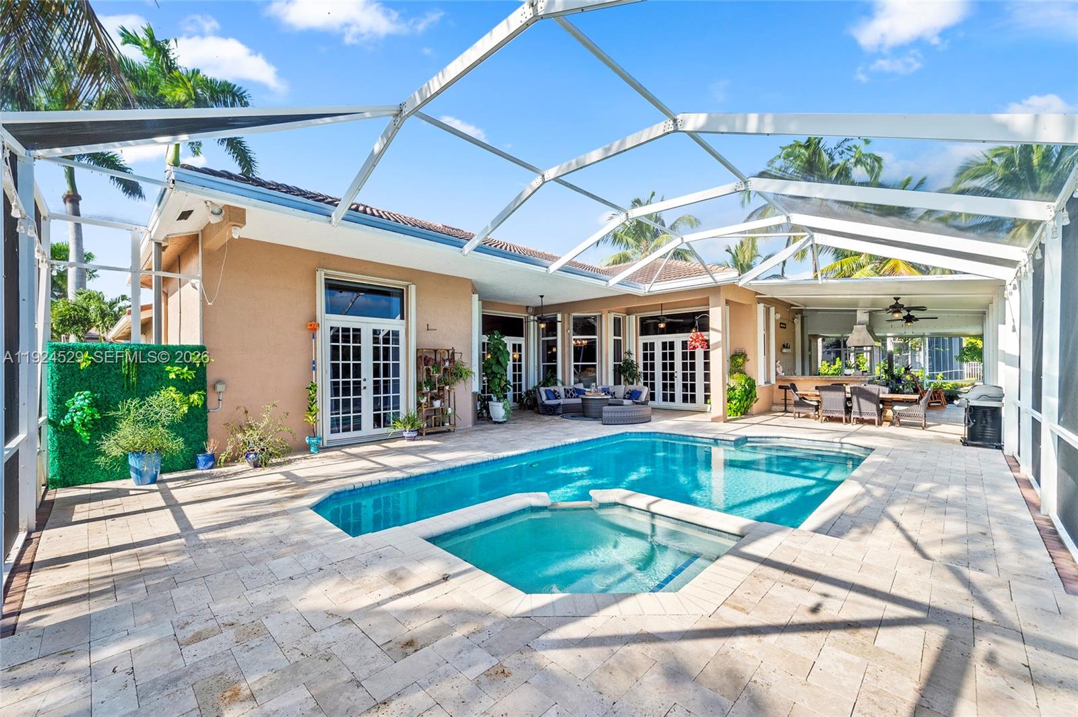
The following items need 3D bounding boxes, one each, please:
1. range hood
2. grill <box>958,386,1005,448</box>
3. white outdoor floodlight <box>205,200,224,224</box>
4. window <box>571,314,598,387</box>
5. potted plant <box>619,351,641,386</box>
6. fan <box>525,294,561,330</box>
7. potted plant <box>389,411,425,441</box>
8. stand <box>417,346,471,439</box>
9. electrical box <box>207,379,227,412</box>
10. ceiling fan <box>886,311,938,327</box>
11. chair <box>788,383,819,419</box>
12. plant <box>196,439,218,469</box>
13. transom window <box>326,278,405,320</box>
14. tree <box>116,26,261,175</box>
[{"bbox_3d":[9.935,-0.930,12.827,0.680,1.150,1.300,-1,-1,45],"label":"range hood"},{"bbox_3d":[8.577,1.080,8.178,1.080,1.160,0.670,0,-1,-45],"label":"grill"},{"bbox_3d":[-4.237,-1.882,5.493,0.210,0.260,0.210,0,-1,45],"label":"white outdoor floodlight"},{"bbox_3d":[1.606,-0.218,14.652,0.950,2.660,0.120,0,0,0],"label":"window"},{"bbox_3d":[3.127,0.732,14.596,0.900,2.060,0.850,0,0,0],"label":"potted plant"},{"bbox_3d":[0.105,-1.449,13.061,1.280,1.050,1.280,0,0,0],"label":"fan"},{"bbox_3d":[-2.801,1.412,8.891,0.660,0.610,0.600,0,0,0],"label":"potted plant"},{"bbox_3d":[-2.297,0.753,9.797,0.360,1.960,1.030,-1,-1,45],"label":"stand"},{"bbox_3d":[-5.370,0.637,6.995,0.260,0.530,0.120,0,-1,-45],"label":"electrical box"},{"bbox_3d":[11.480,-1.248,12.991,1.300,0.500,1.300,-1,-1,45],"label":"ceiling fan"},{"bbox_3d":[7.487,1.215,11.821,0.720,0.970,0.600,-1,-1,45],"label":"chair"},{"bbox_3d":[-5.231,1.493,6.611,0.260,0.470,0.260,0,-1,-45],"label":"plant"},{"bbox_3d":[-3.656,-1.224,8.908,1.690,0.690,0.100,0,-1,-45],"label":"transom window"},{"bbox_3d":[-13.754,-5.490,16.039,4.600,14.520,4.600,0,0,0],"label":"tree"}]

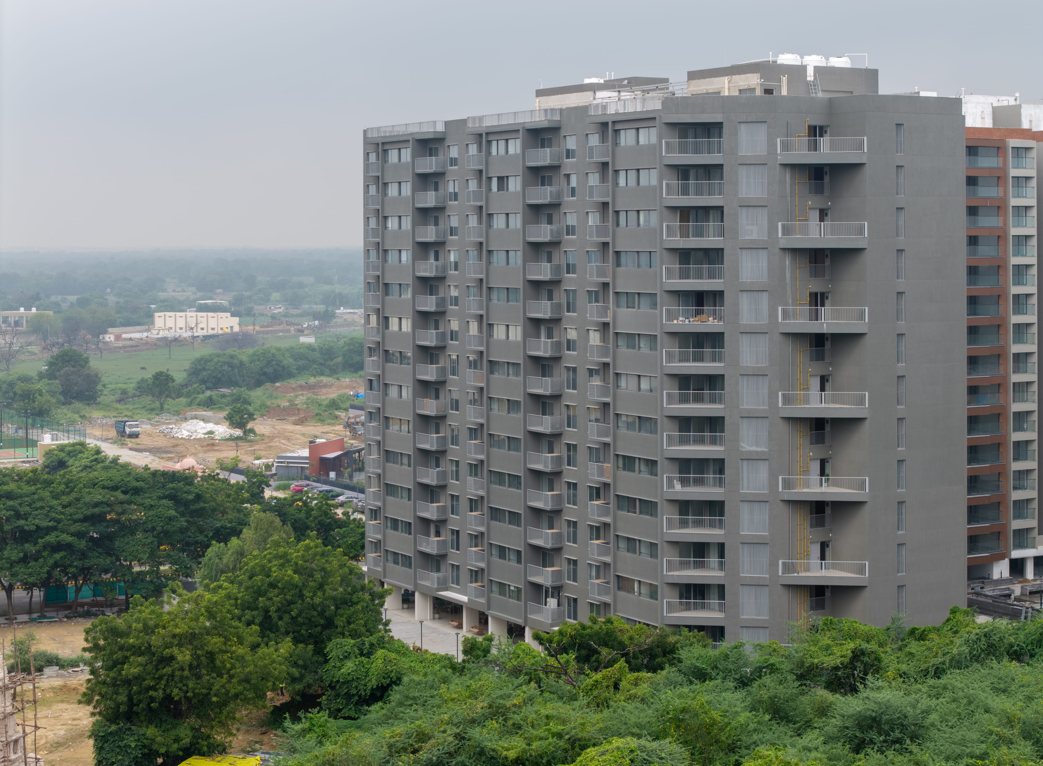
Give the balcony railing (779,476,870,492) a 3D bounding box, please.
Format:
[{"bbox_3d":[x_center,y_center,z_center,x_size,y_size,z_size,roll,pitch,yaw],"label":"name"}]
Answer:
[{"bbox_3d":[21.399,7.199,149.300,6.350,1.080,0.140,0,2,9],"label":"balcony railing"}]

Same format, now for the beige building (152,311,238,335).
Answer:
[{"bbox_3d":[-121.310,-22.291,785.000,27.500,7.500,13.500,1,3,20],"label":"beige building"}]

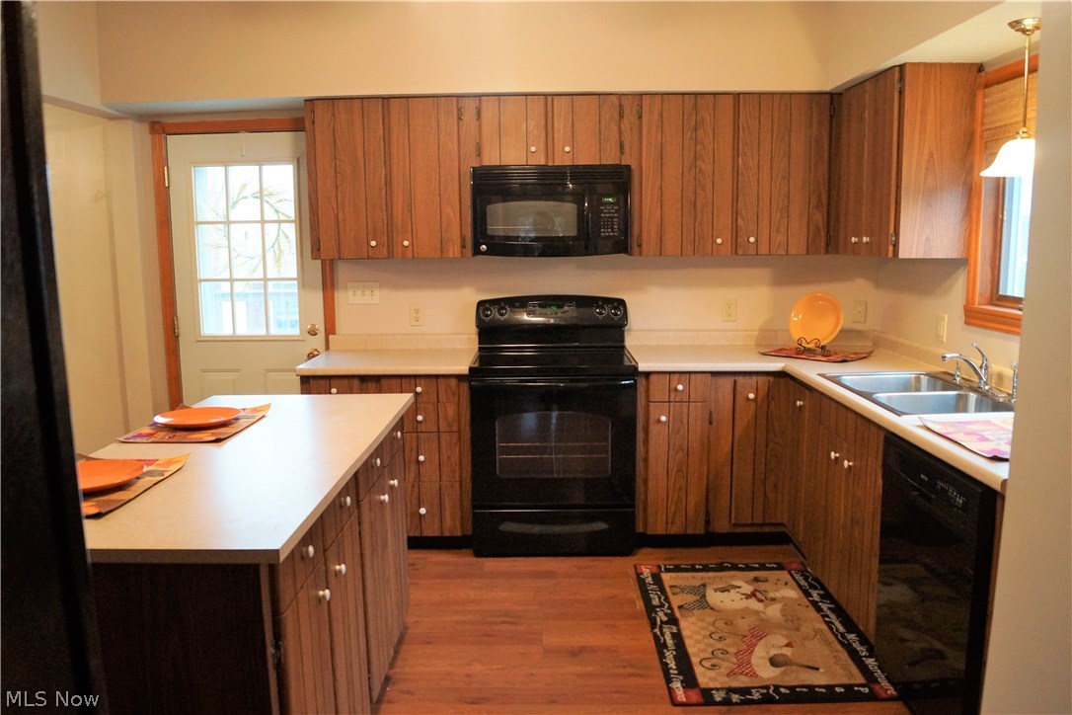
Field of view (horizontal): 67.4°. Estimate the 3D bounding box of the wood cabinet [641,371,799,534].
[{"bbox_3d":[0.860,0.433,4.045,0.775,0.828,0.599,0,9,0],"label":"wood cabinet"}]

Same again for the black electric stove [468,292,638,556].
[{"bbox_3d":[0.084,0.312,3.993,0.758,1.197,0.645,0,9,0],"label":"black electric stove"}]

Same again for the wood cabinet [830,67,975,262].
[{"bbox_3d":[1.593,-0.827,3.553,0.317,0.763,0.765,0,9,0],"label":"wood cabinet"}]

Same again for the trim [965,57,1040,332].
[{"bbox_3d":[1.782,-0.554,2.751,0.110,0.990,0.950,0,9,0],"label":"trim"}]

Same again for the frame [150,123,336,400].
[{"bbox_3d":[-1.512,-0.181,4.313,0.907,2.105,0.110,0,9,0],"label":"frame"}]

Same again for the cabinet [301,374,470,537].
[{"bbox_3d":[-0.685,0.445,4.058,0.775,0.828,0.599,0,9,0],"label":"cabinet"}]

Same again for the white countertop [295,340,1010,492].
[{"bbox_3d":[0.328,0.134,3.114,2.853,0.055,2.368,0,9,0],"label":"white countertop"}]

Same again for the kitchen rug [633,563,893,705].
[{"bbox_3d":[0.828,1.030,3.157,0.754,0.012,1.128,0,9,0],"label":"kitchen rug"}]

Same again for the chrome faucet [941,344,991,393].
[{"bbox_3d":[1.623,0.036,3.018,0.205,0.178,0.070,-1,9,-5],"label":"chrome faucet"}]

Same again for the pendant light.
[{"bbox_3d":[1.570,-0.831,2.594,0.250,0.483,0.250,0,9,0],"label":"pendant light"}]

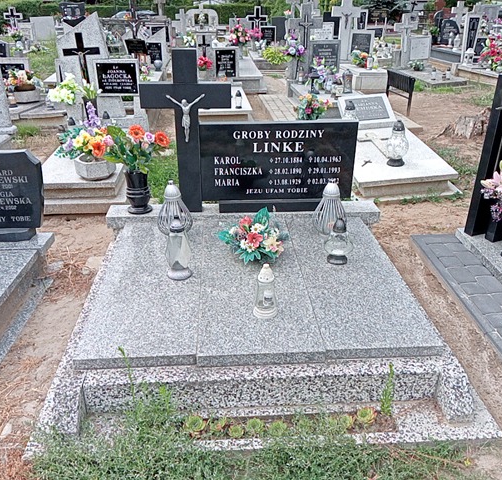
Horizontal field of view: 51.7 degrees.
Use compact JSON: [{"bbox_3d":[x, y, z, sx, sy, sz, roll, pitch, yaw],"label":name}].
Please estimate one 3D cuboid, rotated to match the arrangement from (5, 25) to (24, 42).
[{"bbox_3d":[-5.132,-4.459,11.207,0.360,0.360,0.320,-6,27,-12],"label":"arrangement"}]

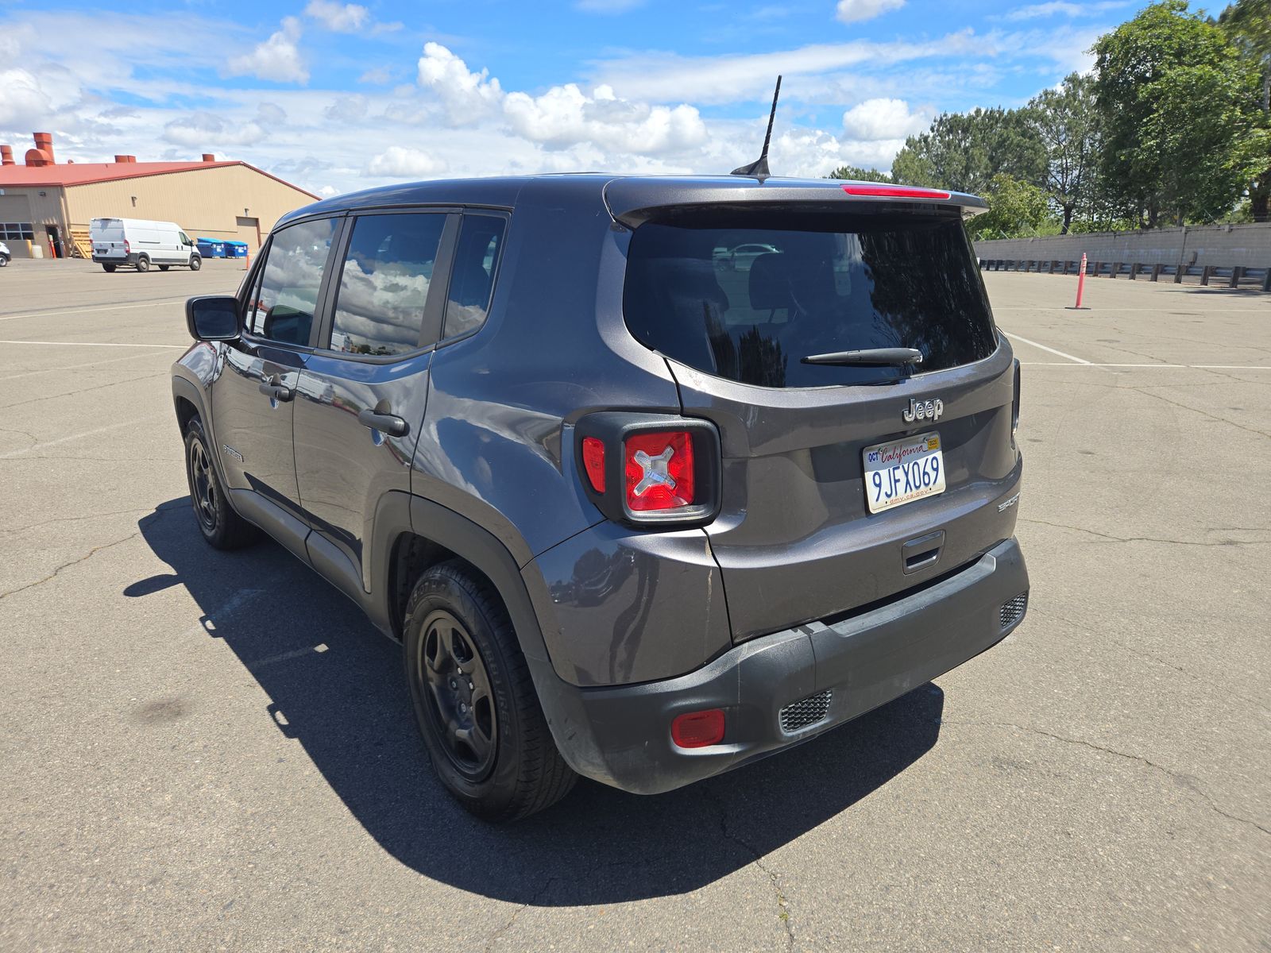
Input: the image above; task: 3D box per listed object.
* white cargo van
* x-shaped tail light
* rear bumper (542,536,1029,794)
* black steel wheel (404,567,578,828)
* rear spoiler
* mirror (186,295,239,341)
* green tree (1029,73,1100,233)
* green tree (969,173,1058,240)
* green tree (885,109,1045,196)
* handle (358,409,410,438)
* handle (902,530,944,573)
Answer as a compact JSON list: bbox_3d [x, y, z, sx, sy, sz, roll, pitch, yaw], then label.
[{"bbox_3d":[-25.314,-12.017,44.077,2.070,2.530,5.970,3,15,8],"label":"white cargo van"},{"bbox_3d":[0.036,-0.013,1.575,0.098,0.088,0.028,-8,17,-30],"label":"x-shaped tail light"},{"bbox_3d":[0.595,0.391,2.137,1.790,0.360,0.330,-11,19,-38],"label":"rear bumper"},{"bbox_3d":[-0.385,0.534,2.199,0.225,0.680,0.680,-11,18,-38],"label":"black steel wheel"},{"bbox_3d":[0.480,-0.645,2.020,1.280,0.125,0.350,-11,19,-38],"label":"rear spoiler"},{"bbox_3d":[-1.599,-0.596,3.209,0.210,0.170,0.140,-11,18,-38],"label":"mirror"},{"bbox_3d":[33.021,-23.574,64.334,5.800,13.200,5.600,8,16,25],"label":"green tree"},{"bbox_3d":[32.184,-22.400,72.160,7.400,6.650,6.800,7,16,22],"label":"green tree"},{"bbox_3d":[26.264,-23.541,68.312,12.500,13.200,12.000,0,15,0],"label":"green tree"},{"bbox_3d":[-0.637,-0.130,2.114,0.055,0.044,0.235,-11,19,-38],"label":"handle"},{"bbox_3d":[0.674,0.178,1.986,0.150,0.082,0.030,-11,14,-38],"label":"handle"}]

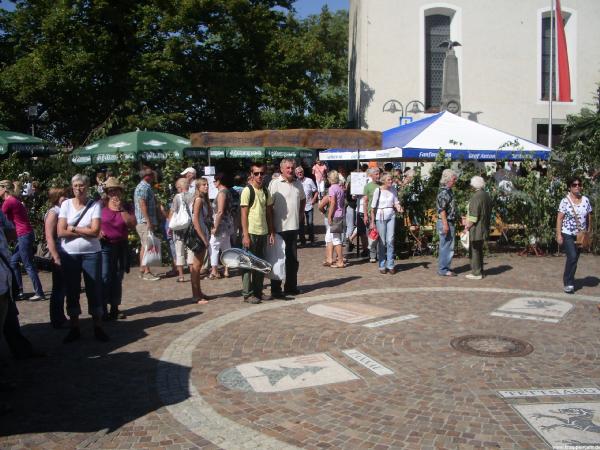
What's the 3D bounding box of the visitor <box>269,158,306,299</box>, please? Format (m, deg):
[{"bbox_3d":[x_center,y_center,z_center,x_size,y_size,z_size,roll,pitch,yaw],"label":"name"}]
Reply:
[{"bbox_3d":[-0.166,0.040,8.134,0.530,1.840,0.340,-1,5,-13],"label":"visitor"}]

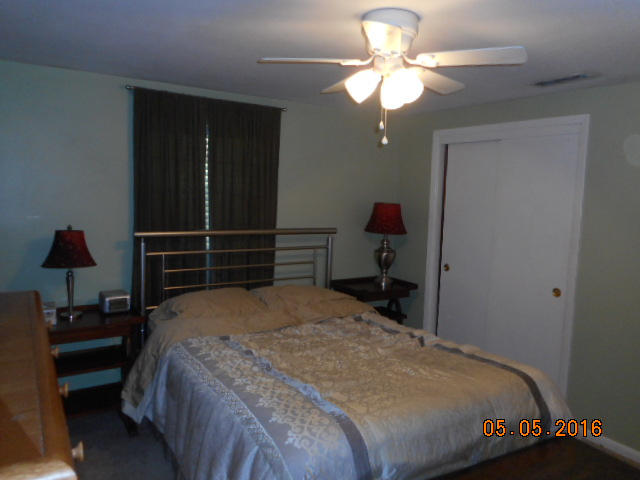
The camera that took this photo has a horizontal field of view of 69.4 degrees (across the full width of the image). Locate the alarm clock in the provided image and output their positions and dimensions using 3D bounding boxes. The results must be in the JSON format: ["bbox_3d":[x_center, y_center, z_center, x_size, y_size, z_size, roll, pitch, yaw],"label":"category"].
[{"bbox_3d":[-1.413,0.424,3.191,0.165,0.115,0.140,-2,8,-32],"label":"alarm clock"}]

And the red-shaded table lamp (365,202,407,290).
[{"bbox_3d":[0.614,0.041,4.185,0.375,0.770,0.375,2,7,0],"label":"red-shaded table lamp"}]

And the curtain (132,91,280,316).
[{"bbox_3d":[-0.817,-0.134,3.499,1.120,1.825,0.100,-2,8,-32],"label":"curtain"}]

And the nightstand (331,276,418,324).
[{"bbox_3d":[0.482,0.783,4.218,0.610,0.771,0.480,-2,8,-32],"label":"nightstand"}]

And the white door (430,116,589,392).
[{"bbox_3d":[1.367,0.175,3.703,0.100,2.157,1.380,-2,8,-32],"label":"white door"}]

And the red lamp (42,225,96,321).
[{"bbox_3d":[-1.595,0.201,2.939,0.340,0.600,0.340,-2,8,-32],"label":"red lamp"}]

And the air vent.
[{"bbox_3d":[1.500,-0.967,2.829,0.160,0.025,0.380,-2,8,-32],"label":"air vent"}]

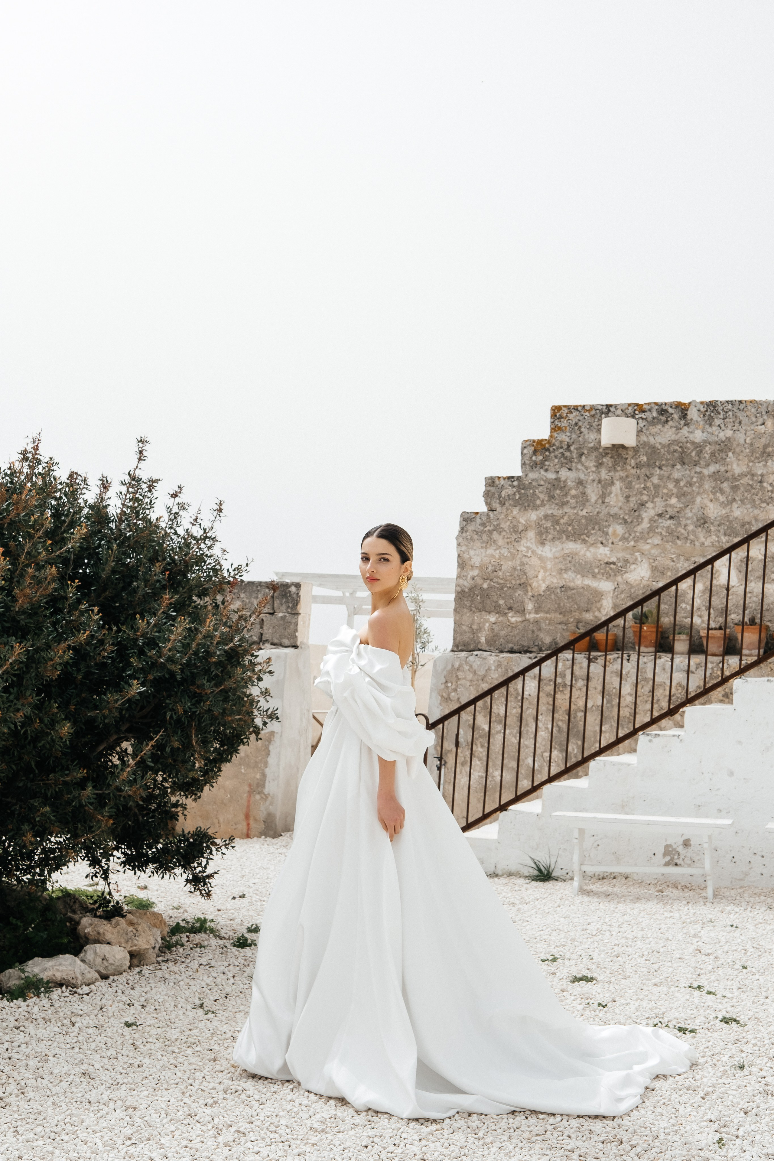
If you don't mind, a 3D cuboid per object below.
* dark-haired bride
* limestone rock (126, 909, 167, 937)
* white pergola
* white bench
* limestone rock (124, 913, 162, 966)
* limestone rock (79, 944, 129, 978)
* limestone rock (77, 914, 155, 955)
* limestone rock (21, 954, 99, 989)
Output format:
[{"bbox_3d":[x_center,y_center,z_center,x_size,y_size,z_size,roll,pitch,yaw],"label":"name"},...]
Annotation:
[{"bbox_3d":[0.307,0.715,4.474,1.580,1.790,0.950,2,-4,-2],"label":"dark-haired bride"},{"bbox_3d":[-1.125,1.606,6.287,0.210,0.160,0.200,2,-4,0],"label":"limestone rock"},{"bbox_3d":[0.621,1.246,17.558,3.600,2.450,3.000,1,-4,10],"label":"white pergola"},{"bbox_3d":[1.548,1.662,8.163,1.070,0.455,0.280,1,-4,13],"label":"white bench"},{"bbox_3d":[-1.082,1.577,5.939,0.190,0.200,0.220,2,-4,0],"label":"limestone rock"},{"bbox_3d":[-1.188,1.593,5.677,0.215,0.140,0.190,2,-4,0],"label":"limestone rock"},{"bbox_3d":[-1.176,1.539,5.871,0.330,0.165,0.240,2,-4,0],"label":"limestone rock"},{"bbox_3d":[-1.330,1.594,5.516,0.320,0.135,0.220,2,-4,0],"label":"limestone rock"}]

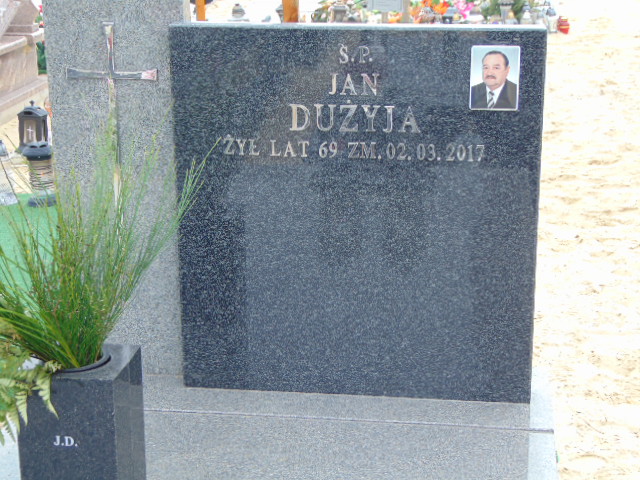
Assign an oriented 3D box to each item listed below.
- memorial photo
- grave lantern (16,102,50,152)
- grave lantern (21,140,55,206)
[{"bbox_3d":[0.328,-0.302,2.457,0.090,0.121,0.010,2,16,8],"label":"memorial photo"},{"bbox_3d":[-1.442,-0.570,6.570,0.137,0.257,0.137,1,15,6],"label":"grave lantern"},{"bbox_3d":[-1.210,-0.291,5.691,0.127,0.273,0.127,1,15,6],"label":"grave lantern"}]

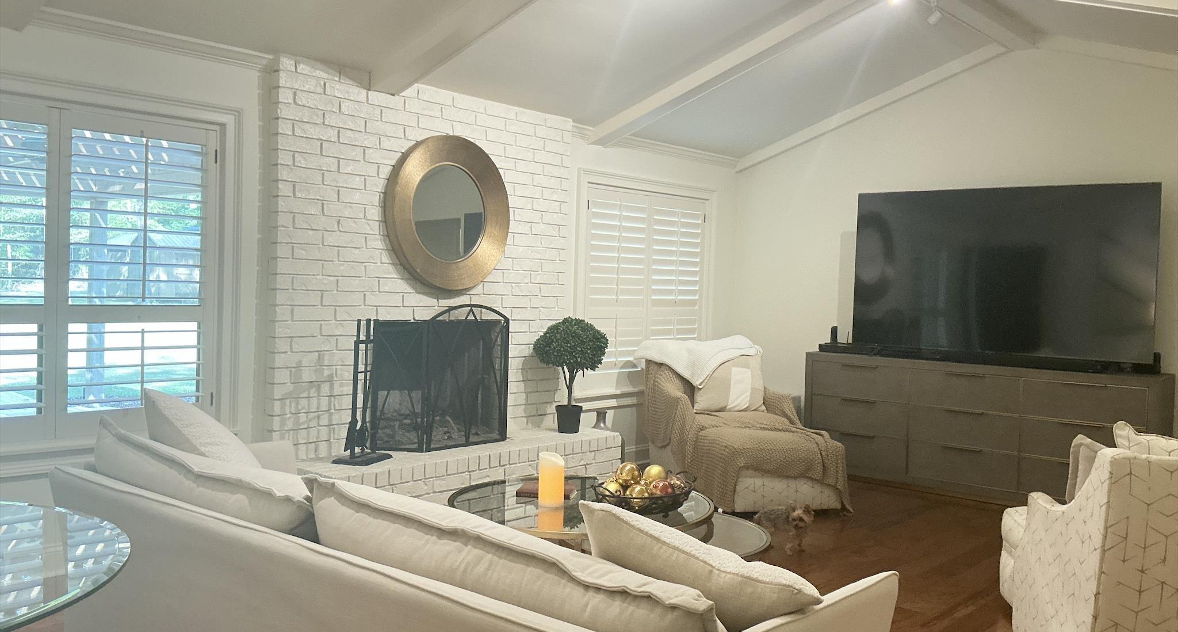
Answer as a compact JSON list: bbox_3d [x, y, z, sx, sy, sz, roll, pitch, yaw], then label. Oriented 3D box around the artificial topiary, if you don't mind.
[{"bbox_3d":[-0.118,0.290,5.989,0.450,0.563,0.470,2,2,0],"label":"artificial topiary"}]

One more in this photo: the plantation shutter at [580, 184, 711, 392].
[{"bbox_3d":[0.445,-0.190,7.109,0.060,1.470,1.440,3,2,42],"label":"plantation shutter"}]

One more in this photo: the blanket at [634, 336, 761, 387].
[{"bbox_3d":[0.749,0.318,6.691,0.780,0.310,0.360,1,2,-15],"label":"blanket"}]

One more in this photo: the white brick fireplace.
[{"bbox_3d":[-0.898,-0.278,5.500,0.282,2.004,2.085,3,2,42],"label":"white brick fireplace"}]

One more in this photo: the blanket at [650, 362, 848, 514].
[{"bbox_3d":[0.952,0.730,6.093,0.860,0.740,1.120,1,2,-15],"label":"blanket"}]

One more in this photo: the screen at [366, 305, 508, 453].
[{"bbox_3d":[-0.747,0.332,5.408,0.207,0.792,0.972,3,2,42],"label":"screen"}]

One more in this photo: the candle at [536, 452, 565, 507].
[{"bbox_3d":[-0.135,0.587,3.440,0.090,0.185,0.090,2,2,0],"label":"candle"}]

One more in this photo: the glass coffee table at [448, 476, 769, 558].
[{"bbox_3d":[0.068,0.959,3.661,1.280,0.460,1.030,3,2,42],"label":"glass coffee table"}]

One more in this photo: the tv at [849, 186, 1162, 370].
[{"bbox_3d":[2.655,-0.297,6.282,1.900,1.075,0.080,3,2,42],"label":"tv"}]

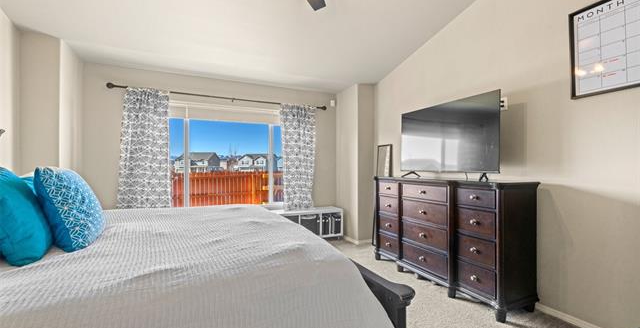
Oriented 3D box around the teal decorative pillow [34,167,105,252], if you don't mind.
[{"bbox_3d":[-1.560,0.260,1.680,0.170,0.460,0.450,-23,7,-17],"label":"teal decorative pillow"}]

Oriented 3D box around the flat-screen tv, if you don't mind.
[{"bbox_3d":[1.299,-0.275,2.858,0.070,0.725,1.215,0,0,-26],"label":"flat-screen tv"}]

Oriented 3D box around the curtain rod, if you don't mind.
[{"bbox_3d":[-1.240,-0.939,3.868,3.000,0.070,0.090,0,0,-26],"label":"curtain rod"}]

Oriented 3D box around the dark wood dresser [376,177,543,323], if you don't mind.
[{"bbox_3d":[1.271,0.708,2.872,0.480,1.075,1.635,0,0,-26],"label":"dark wood dresser"}]

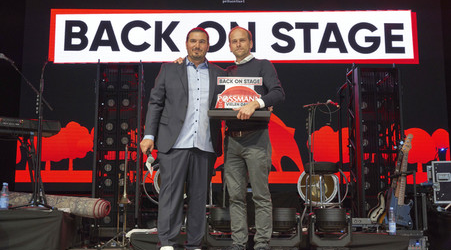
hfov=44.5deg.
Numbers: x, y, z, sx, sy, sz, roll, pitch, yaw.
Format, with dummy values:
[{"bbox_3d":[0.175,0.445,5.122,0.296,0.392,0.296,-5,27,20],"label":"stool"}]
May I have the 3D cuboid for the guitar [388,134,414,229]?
[{"bbox_3d":[1.990,0.615,6.068,0.320,1.070,0.090,7,-13,9],"label":"guitar"}]

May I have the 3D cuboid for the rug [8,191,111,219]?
[{"bbox_3d":[-1.946,0.843,5.900,1.550,0.210,0.210,1,-8,24],"label":"rug"}]

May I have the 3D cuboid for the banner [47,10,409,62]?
[{"bbox_3d":[0.162,-1.683,10.567,7.030,1.070,0.060,0,-9,-1],"label":"banner"}]

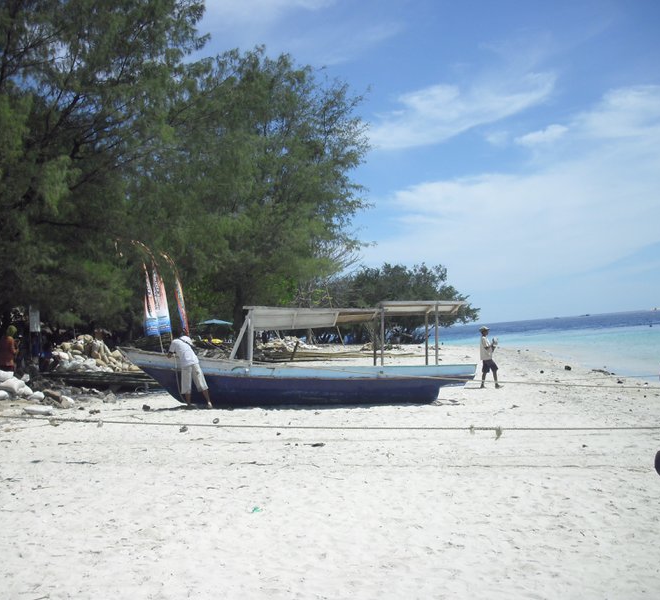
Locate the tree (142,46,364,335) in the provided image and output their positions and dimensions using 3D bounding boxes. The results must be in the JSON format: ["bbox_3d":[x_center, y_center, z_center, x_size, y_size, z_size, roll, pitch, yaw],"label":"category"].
[{"bbox_3d":[-3.267,-4.003,38.000,10.200,13.600,9.800,-4,-2,0],"label":"tree"}]

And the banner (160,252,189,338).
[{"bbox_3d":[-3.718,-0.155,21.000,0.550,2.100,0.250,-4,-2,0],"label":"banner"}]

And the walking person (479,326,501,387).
[{"bbox_3d":[4.250,1.532,23.400,0.580,1.650,0.460,-5,-2,6],"label":"walking person"}]

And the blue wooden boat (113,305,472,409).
[{"bbox_3d":[-0.632,1.150,18.200,7.200,2.080,1.500,-2,-2,-6],"label":"blue wooden boat"}]

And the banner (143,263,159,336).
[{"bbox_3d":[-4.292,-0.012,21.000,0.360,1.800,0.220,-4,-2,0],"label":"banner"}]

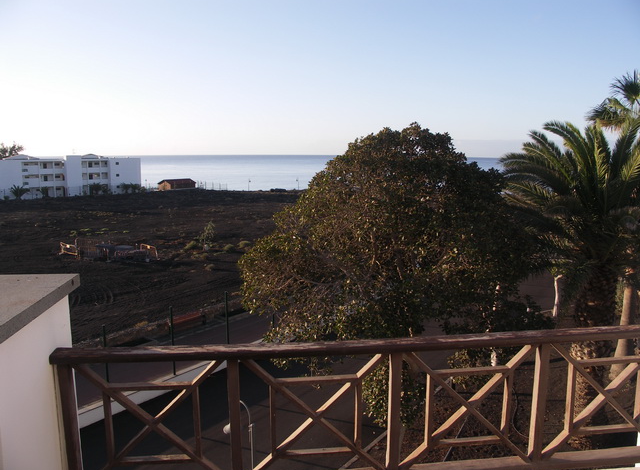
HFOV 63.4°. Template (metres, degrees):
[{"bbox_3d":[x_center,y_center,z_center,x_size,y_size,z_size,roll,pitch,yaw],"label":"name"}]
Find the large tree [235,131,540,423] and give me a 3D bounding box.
[{"bbox_3d":[1.500,1.150,11.500,6.600,6.900,6.200,1,9,0],"label":"large tree"}]

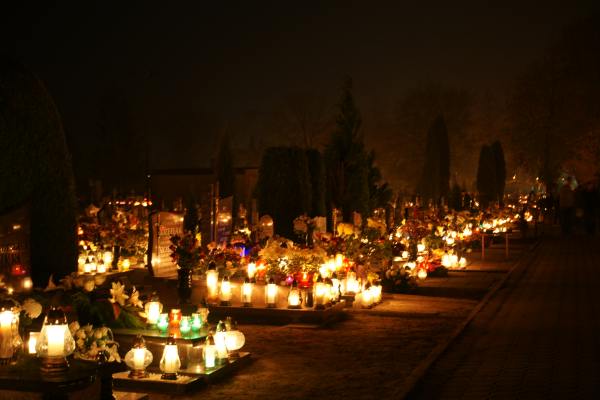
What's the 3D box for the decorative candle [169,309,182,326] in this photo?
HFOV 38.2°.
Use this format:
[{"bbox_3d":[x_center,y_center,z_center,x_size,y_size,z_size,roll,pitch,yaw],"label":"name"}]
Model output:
[{"bbox_3d":[-0.960,0.912,6.698,0.097,0.143,0.097,0,1,0],"label":"decorative candle"}]

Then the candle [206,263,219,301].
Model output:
[{"bbox_3d":[-0.926,0.873,9.200,0.130,0.413,0.130,0,1,0],"label":"candle"}]

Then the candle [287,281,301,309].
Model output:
[{"bbox_3d":[-0.057,0.971,8.900,0.132,0.280,0.132,0,1,0],"label":"candle"}]

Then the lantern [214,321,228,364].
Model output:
[{"bbox_3d":[-0.661,1.192,7.300,0.120,0.345,0.120,0,1,-5],"label":"lantern"}]

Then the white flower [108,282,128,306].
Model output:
[{"bbox_3d":[-1.413,0.736,6.747,0.153,0.167,0.118,0,1,-14],"label":"white flower"}]

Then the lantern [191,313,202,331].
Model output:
[{"bbox_3d":[-0.773,0.921,6.500,0.083,0.133,0.083,0,1,0],"label":"lantern"}]

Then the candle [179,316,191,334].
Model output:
[{"bbox_3d":[-0.974,1.060,7.350,0.096,0.150,0.096,0,1,-8],"label":"candle"}]

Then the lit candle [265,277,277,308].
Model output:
[{"bbox_3d":[-0.305,0.967,8.963,0.116,0.300,0.116,0,1,0],"label":"lit candle"}]

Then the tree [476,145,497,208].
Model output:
[{"bbox_3d":[8.631,-0.935,40.000,0.946,3.254,0.946,0,1,0],"label":"tree"}]

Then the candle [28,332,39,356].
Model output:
[{"bbox_3d":[-1.492,0.807,4.876,0.071,0.122,0.071,0,1,0],"label":"candle"}]

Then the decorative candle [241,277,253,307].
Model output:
[{"bbox_3d":[-0.605,1.051,9.900,0.132,0.335,0.132,0,1,-3],"label":"decorative candle"}]

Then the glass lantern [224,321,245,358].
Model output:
[{"bbox_3d":[-0.559,1.195,7.450,0.180,0.345,0.180,0,1,-4],"label":"glass lantern"}]

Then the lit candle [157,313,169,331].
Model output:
[{"bbox_3d":[-1.028,0.919,6.500,0.085,0.136,0.085,0,1,0],"label":"lit candle"}]

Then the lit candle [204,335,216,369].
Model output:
[{"bbox_3d":[-0.655,1.096,6.270,0.096,0.231,0.096,0,1,0],"label":"lit candle"}]

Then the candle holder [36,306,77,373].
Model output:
[{"bbox_3d":[-1.264,0.724,4.500,0.205,0.326,0.205,0,1,0],"label":"candle holder"}]

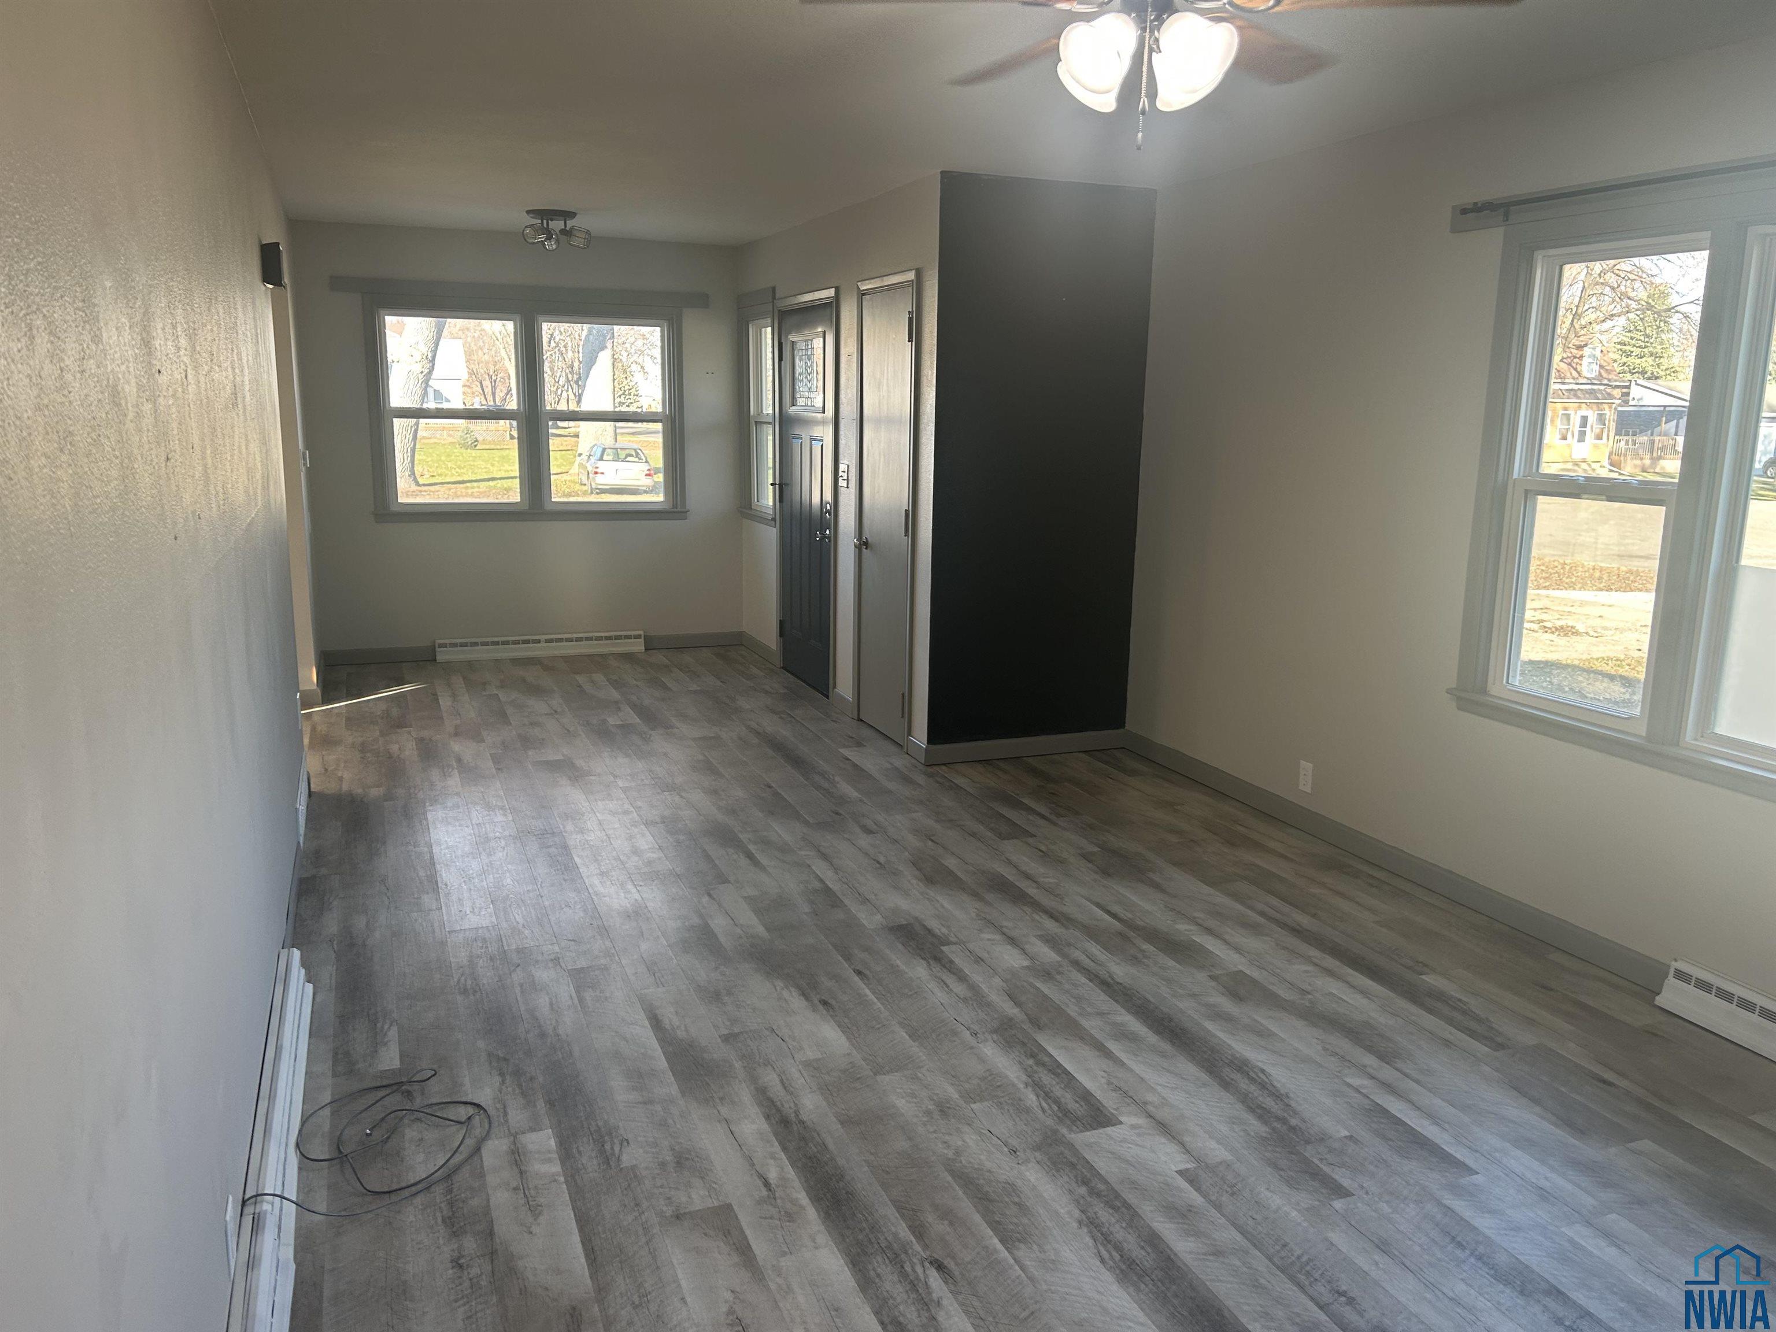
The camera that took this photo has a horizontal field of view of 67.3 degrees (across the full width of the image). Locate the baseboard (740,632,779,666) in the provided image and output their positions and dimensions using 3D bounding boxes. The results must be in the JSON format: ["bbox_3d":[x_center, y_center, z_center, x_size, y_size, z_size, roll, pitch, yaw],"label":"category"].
[{"bbox_3d":[-0.794,-0.108,8.151,0.017,0.086,0.749,-4,12,-21],"label":"baseboard"}]

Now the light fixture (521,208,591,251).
[{"bbox_3d":[-1.674,-2.193,6.742,0.340,0.180,0.330,-4,12,-21],"label":"light fixture"}]

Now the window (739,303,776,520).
[{"bbox_3d":[-0.740,-1.499,7.883,0.100,1.220,0.734,-4,12,-21],"label":"window"}]

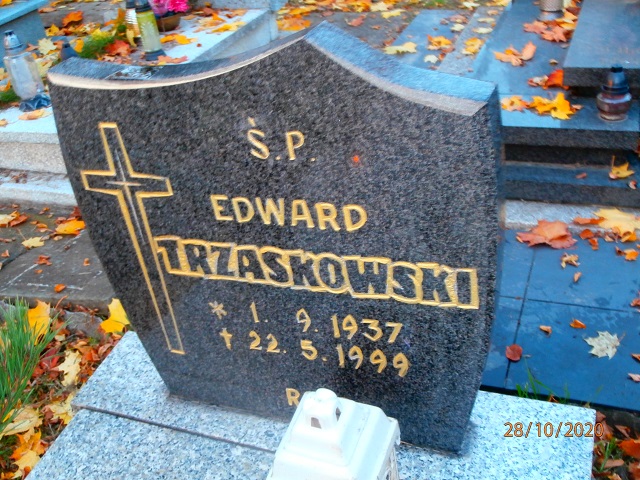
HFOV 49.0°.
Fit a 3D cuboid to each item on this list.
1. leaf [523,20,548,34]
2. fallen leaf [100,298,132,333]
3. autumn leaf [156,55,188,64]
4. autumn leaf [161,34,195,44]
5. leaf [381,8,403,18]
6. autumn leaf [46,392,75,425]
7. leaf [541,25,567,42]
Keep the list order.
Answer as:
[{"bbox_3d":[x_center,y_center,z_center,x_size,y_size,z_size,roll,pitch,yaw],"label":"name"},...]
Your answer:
[{"bbox_3d":[0.865,-0.853,2.820,0.104,0.030,0.097,2,33,16],"label":"leaf"},{"bbox_3d":[-0.561,0.210,1.931,0.085,0.040,0.118,-19,33,-17],"label":"fallen leaf"},{"bbox_3d":[-0.682,-0.832,3.235,0.170,0.020,0.078,6,37,23],"label":"autumn leaf"},{"bbox_3d":[-0.711,-0.997,3.489,0.196,0.020,0.093,7,37,24],"label":"autumn leaf"},{"bbox_3d":[0.412,-1.312,4.065,0.127,0.025,0.106,-5,34,7],"label":"leaf"},{"bbox_3d":[-0.620,0.404,1.686,0.072,0.025,0.092,-24,35,-23],"label":"autumn leaf"},{"bbox_3d":[0.895,-0.788,2.694,0.100,0.035,0.095,3,33,18],"label":"leaf"}]

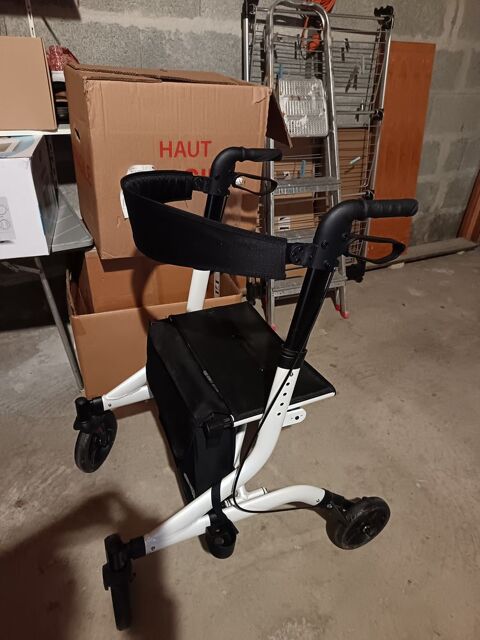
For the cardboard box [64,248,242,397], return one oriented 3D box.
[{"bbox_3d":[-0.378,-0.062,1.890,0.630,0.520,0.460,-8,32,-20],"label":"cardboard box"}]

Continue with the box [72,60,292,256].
[{"bbox_3d":[-0.272,-0.588,1.637,0.592,0.542,0.463,-9,32,-21],"label":"box"}]

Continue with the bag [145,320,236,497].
[{"bbox_3d":[-0.138,0.208,1.127,0.115,0.265,0.395,-10,33,-22],"label":"bag"}]

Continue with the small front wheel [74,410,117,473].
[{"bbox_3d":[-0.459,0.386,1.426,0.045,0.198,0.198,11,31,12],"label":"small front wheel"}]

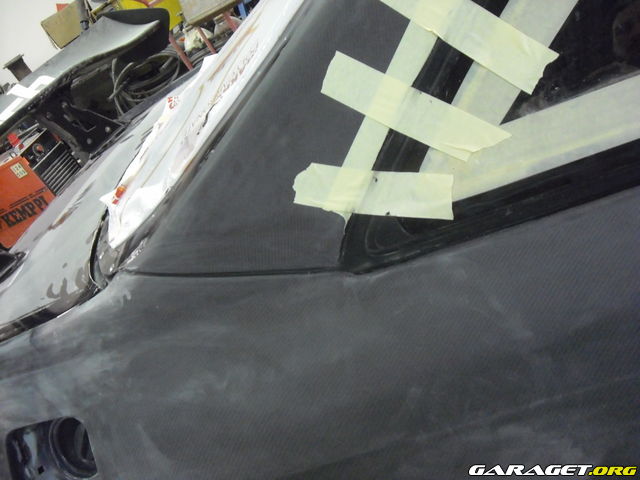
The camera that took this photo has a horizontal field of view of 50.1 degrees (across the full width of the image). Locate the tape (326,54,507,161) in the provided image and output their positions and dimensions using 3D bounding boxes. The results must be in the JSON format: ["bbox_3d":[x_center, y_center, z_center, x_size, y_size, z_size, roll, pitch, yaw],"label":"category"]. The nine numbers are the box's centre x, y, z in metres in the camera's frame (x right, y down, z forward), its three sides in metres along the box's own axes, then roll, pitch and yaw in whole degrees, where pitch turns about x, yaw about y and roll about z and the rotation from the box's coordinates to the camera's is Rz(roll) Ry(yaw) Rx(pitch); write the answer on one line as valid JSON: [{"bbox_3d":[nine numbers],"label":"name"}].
[{"bbox_3d":[0.100,-0.140,0.749,0.051,0.217,0.008,-66,-17,17],"label":"tape"}]

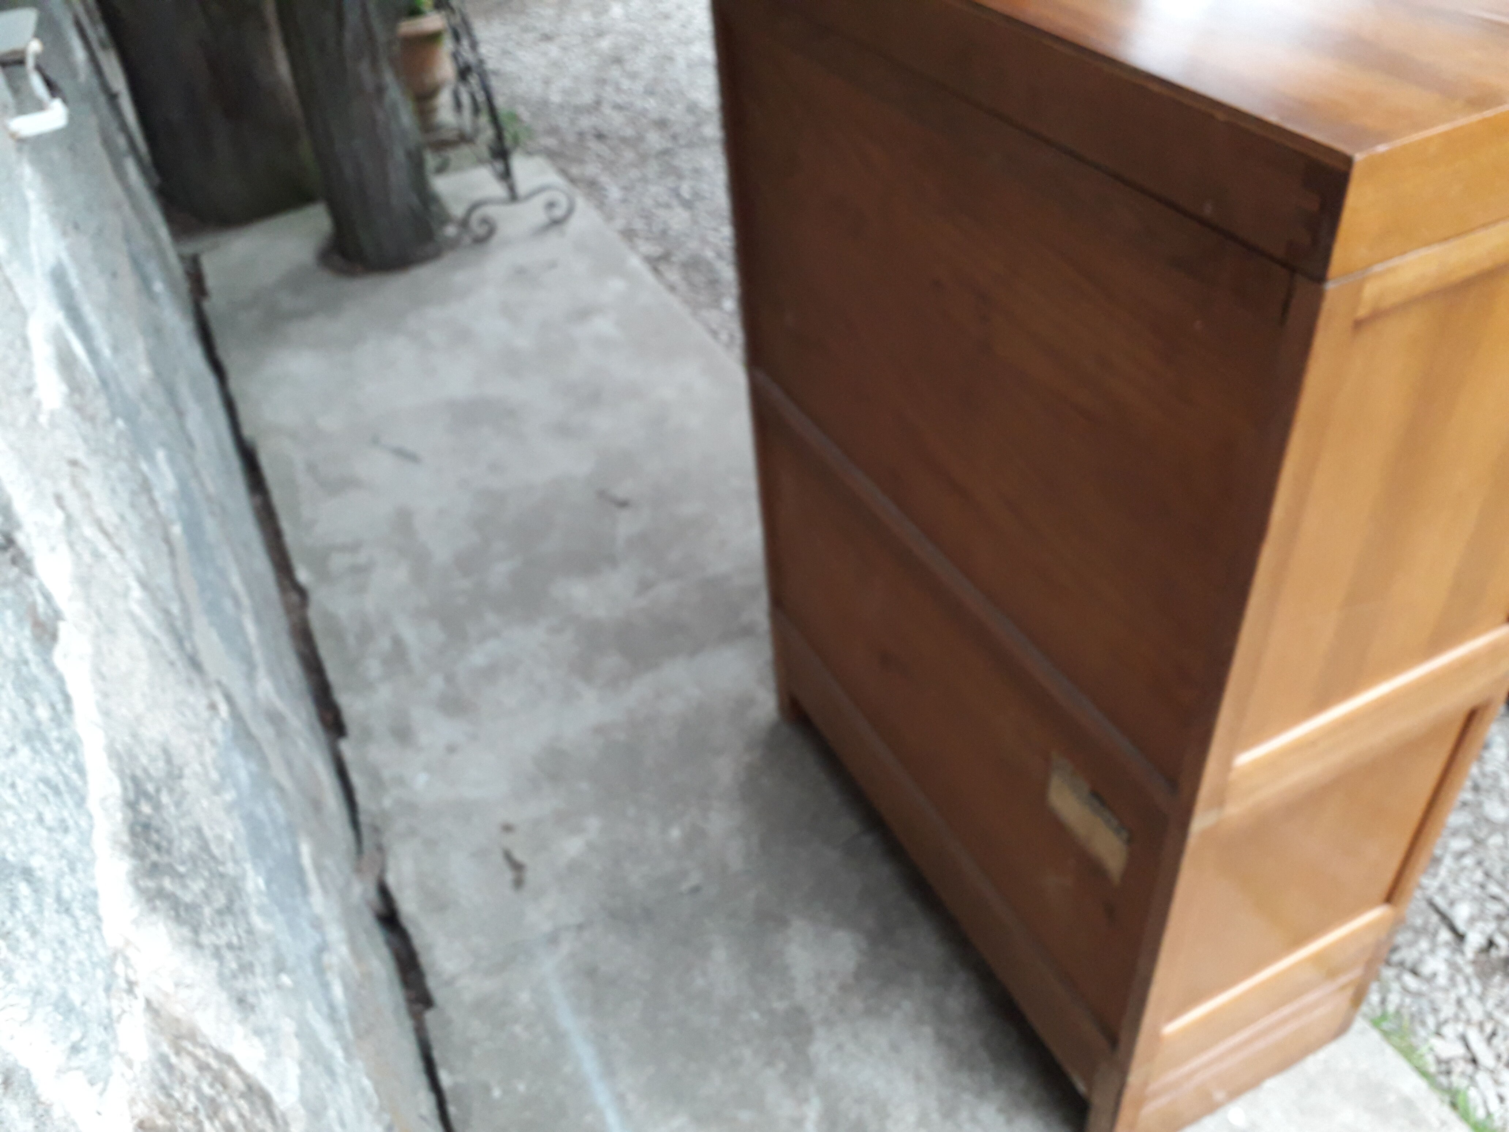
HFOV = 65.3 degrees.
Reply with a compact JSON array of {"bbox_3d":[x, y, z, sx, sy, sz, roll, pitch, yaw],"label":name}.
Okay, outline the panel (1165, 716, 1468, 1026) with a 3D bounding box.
[{"bbox_3d":[0.552,0.301,1.188,0.312,0.345,0.021,-21,42,-16],"label":"panel"}]

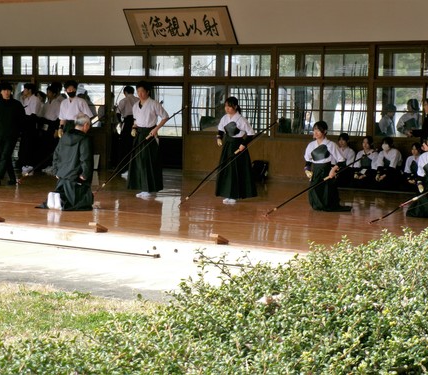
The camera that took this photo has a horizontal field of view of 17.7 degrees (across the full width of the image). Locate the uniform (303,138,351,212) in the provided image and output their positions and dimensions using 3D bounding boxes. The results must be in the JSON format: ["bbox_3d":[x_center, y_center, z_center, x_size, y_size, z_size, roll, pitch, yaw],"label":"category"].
[{"bbox_3d":[1.530,-0.162,18.500,0.560,0.970,0.620,4,5,37],"label":"uniform"}]

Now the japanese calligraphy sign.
[{"bbox_3d":[-0.653,-3.146,26.807,2.581,0.805,0.060,4,35,37],"label":"japanese calligraphy sign"}]

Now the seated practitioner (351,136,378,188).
[{"bbox_3d":[2.542,-0.444,23.044,0.480,0.809,0.640,4,6,37],"label":"seated practitioner"}]

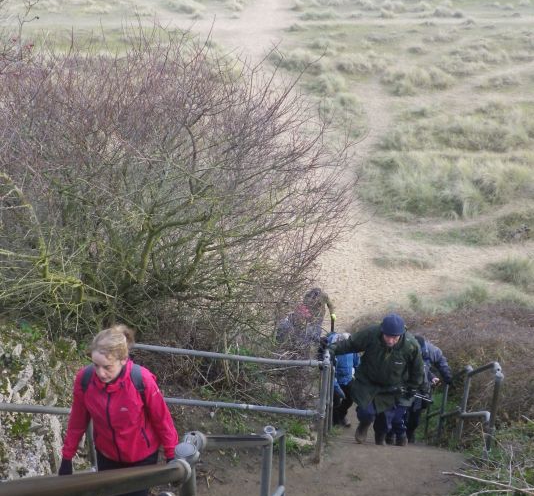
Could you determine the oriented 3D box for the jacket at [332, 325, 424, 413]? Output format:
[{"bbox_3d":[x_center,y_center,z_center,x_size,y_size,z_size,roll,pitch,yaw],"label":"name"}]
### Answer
[{"bbox_3d":[0.905,1.000,5.780,0.740,0.900,0.540,6,30,10],"label":"jacket"}]

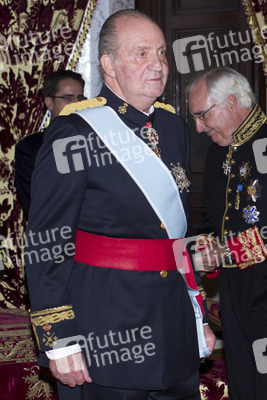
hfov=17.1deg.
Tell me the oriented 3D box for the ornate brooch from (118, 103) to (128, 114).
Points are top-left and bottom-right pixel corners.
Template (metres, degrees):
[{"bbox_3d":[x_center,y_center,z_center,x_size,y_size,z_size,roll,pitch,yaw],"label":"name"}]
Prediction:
[{"bbox_3d":[-0.030,-0.266,2.580,0.023,0.033,0.005,35,-2,10],"label":"ornate brooch"}]

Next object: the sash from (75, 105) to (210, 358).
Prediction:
[{"bbox_3d":[0.018,0.095,2.510,0.400,0.730,0.290,-5,7,-40],"label":"sash"}]

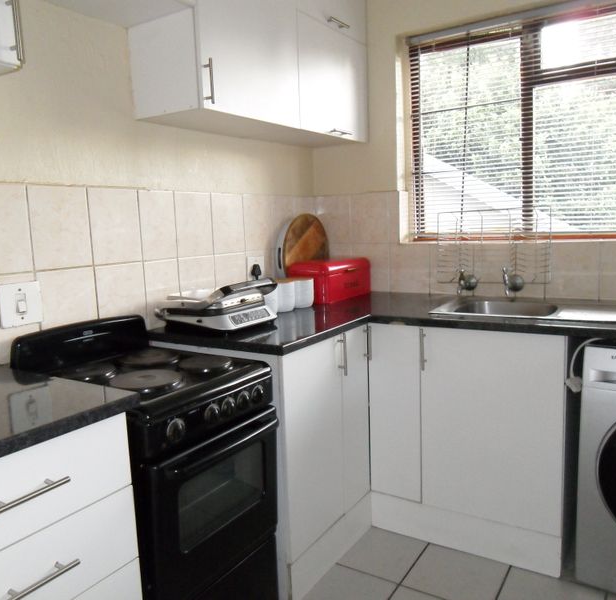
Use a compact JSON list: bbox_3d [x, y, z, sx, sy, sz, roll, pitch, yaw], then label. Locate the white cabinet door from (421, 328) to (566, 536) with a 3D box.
[{"bbox_3d":[0.649,0.456,1.995,0.497,0.698,0.020,3,9,32],"label":"white cabinet door"}]

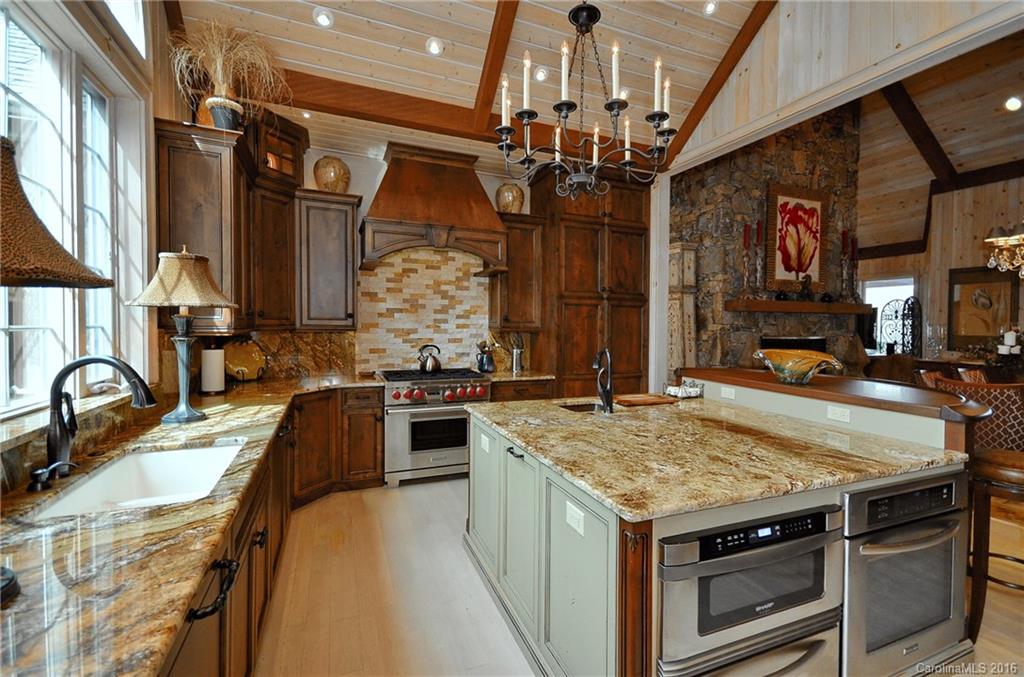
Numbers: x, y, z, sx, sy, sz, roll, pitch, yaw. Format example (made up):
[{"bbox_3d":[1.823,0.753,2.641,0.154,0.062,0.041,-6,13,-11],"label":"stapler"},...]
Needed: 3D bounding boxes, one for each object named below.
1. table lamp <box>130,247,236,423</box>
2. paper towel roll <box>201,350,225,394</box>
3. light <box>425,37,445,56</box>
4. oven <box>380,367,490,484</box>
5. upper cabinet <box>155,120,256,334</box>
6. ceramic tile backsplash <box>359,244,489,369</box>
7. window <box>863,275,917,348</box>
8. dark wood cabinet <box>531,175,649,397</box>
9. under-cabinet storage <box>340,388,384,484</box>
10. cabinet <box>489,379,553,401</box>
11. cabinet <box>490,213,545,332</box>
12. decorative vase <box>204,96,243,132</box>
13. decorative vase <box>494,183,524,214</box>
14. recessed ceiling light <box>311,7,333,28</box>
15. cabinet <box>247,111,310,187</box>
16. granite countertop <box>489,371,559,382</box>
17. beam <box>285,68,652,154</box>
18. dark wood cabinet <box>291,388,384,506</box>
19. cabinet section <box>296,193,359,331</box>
[{"bbox_3d":[-1.655,-0.036,2.160,0.430,0.875,0.430,0,2,-23],"label":"table lamp"},{"bbox_3d":[-2.042,0.229,2.904,0.126,0.284,0.126,0,2,-21],"label":"paper towel roll"},{"bbox_3d":[-0.599,-2.263,3.290,0.145,0.040,0.145,0,-35,-21],"label":"light"},{"bbox_3d":[-0.756,0.798,4.046,0.922,0.942,0.725,0,2,-21],"label":"oven"},{"bbox_3d":[-1.979,-0.659,2.813,0.410,1.210,0.610,0,2,-21],"label":"upper cabinet"},{"bbox_3d":[-0.877,-0.294,4.360,1.355,1.285,0.025,0,2,-21],"label":"ceramic tile backsplash"},{"bbox_3d":[5.232,-0.286,5.913,0.100,1.060,0.660,0,2,-23],"label":"window"},{"bbox_3d":[0.836,-0.225,4.660,1.125,2.987,0.710,0,2,-21],"label":"dark wood cabinet"},{"bbox_3d":[-1.359,0.832,3.829,0.350,0.880,0.600,0,2,-23],"label":"under-cabinet storage"},{"bbox_3d":[-0.010,0.826,4.389,0.660,0.880,0.600,0,2,-23],"label":"cabinet"},{"bbox_3d":[0.049,-0.690,4.518,0.485,1.185,0.380,0,2,-21],"label":"cabinet"},{"bbox_3d":[-1.766,-1.361,2.609,0.200,0.250,0.200,0,2,-23],"label":"decorative vase"},{"bbox_3d":[-0.019,-1.436,4.437,0.290,0.370,0.290,0,1,0],"label":"decorative vase"},{"bbox_3d":[-1.260,-2.135,2.830,0.130,0.040,0.130,0,-38,-23],"label":"recessed ceiling light"},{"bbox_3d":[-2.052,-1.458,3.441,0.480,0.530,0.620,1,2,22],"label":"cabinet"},{"bbox_3d":[-0.007,0.385,4.382,0.718,0.040,0.650,0,2,-21],"label":"granite countertop"},{"bbox_3d":[-0.268,-1.812,3.625,3.920,0.220,0.140,0,2,-23],"label":"beam"},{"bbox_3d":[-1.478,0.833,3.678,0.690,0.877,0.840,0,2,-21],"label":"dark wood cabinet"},{"bbox_3d":[-1.653,-0.675,3.876,0.530,1.190,0.370,0,2,-22],"label":"cabinet section"}]

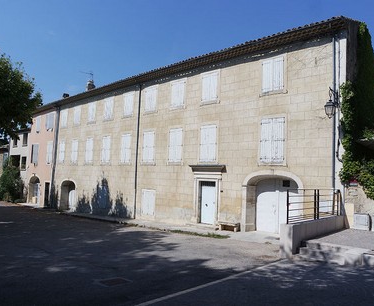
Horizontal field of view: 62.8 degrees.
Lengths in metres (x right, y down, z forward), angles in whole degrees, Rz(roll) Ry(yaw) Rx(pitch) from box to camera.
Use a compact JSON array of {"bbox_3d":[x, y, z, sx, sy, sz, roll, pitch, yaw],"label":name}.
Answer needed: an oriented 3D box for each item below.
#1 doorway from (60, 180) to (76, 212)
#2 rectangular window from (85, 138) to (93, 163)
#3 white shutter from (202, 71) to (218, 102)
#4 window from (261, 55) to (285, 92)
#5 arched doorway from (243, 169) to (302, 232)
[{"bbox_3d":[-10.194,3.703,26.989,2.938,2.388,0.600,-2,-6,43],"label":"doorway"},{"bbox_3d":[-7.931,-0.243,24.945,1.092,1.976,0.150,-2,-5,42],"label":"rectangular window"},{"bbox_3d":[1.216,-3.474,16.270,1.037,1.375,0.120,-2,-5,42],"label":"white shutter"},{"bbox_3d":[4.003,-3.637,14.362,1.092,1.534,0.150,-2,-5,42],"label":"window"},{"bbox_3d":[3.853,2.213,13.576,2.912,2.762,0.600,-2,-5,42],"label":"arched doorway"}]

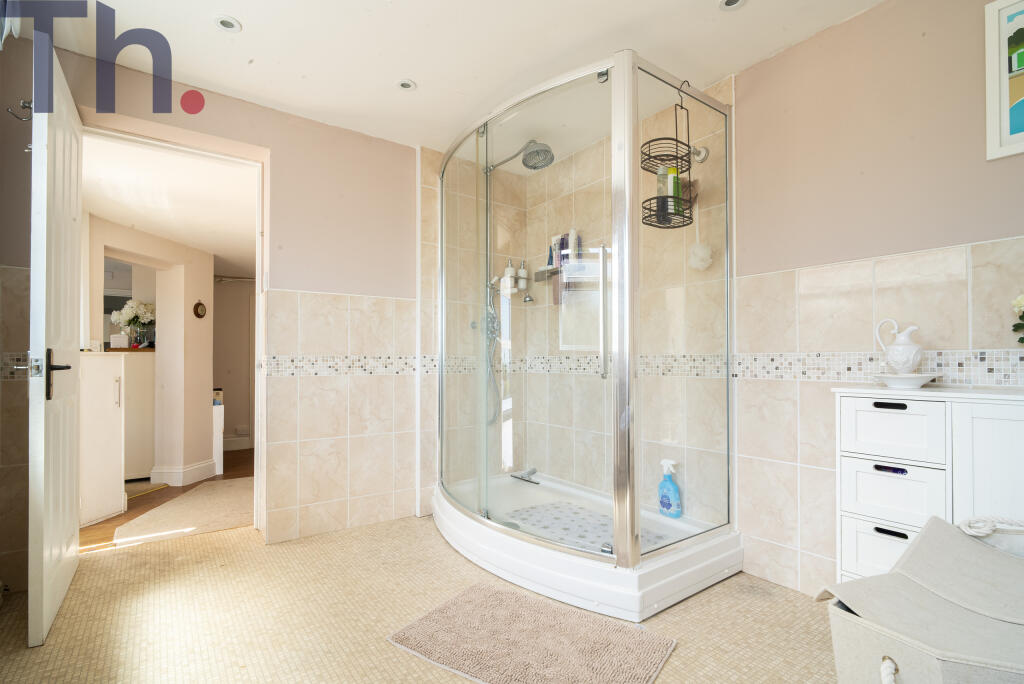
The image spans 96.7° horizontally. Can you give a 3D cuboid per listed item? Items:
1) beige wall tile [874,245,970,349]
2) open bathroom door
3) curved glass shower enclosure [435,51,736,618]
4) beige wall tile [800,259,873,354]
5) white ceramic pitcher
[{"bbox_3d":[1.335,-0.135,1.492,0.010,0.328,0.235,0,-1,-37],"label":"beige wall tile"},{"bbox_3d":[-1.780,-0.013,1.792,0.040,2.022,0.746,0,-1,-37],"label":"open bathroom door"},{"bbox_3d":[0.190,-0.019,2.355,0.916,2.057,1.498,1,-3,-37],"label":"curved glass shower enclosure"},{"bbox_3d":[1.191,-0.122,1.683,0.010,0.325,0.238,0,-1,-37],"label":"beige wall tile"},{"bbox_3d":[1.259,0.015,1.489,0.105,0.182,0.117,1,-3,-37],"label":"white ceramic pitcher"}]

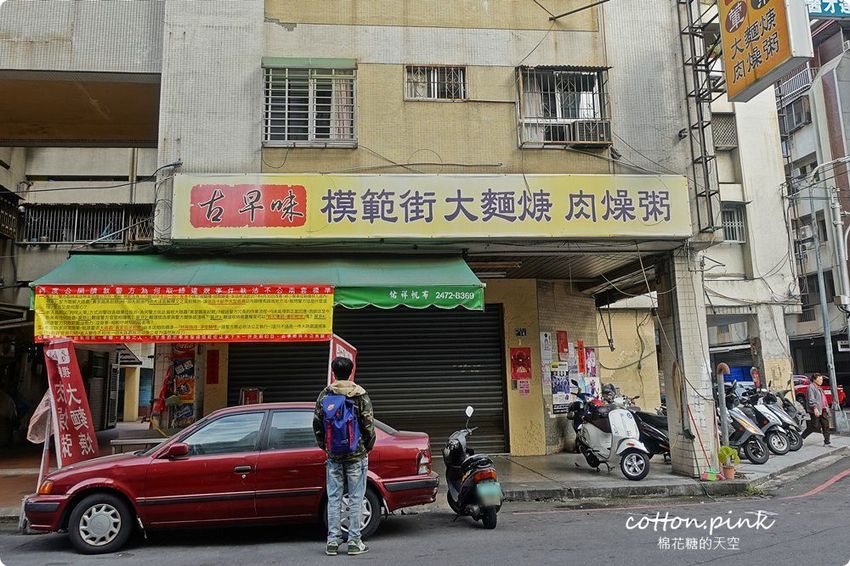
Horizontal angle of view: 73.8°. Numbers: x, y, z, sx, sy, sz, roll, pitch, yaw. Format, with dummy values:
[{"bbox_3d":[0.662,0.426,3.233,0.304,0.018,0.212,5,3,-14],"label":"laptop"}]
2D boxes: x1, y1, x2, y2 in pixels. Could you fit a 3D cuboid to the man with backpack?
[{"bbox_3d":[-0.764,1.622,5.408,0.600,1.780,0.480,-1,-9,-1],"label":"man with backpack"}]

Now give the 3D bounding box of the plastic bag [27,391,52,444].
[{"bbox_3d":[-4.768,1.663,7.005,0.340,0.720,0.220,4,-10,-34],"label":"plastic bag"}]

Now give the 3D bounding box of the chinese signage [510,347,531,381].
[{"bbox_3d":[1.751,1.457,10.210,0.370,0.570,0.080,-1,-9,-4],"label":"chinese signage"}]

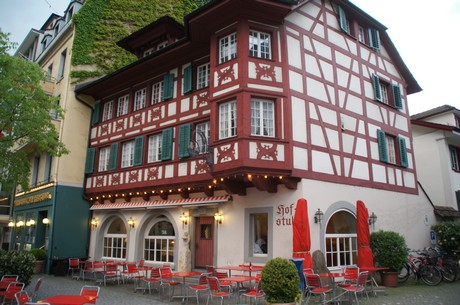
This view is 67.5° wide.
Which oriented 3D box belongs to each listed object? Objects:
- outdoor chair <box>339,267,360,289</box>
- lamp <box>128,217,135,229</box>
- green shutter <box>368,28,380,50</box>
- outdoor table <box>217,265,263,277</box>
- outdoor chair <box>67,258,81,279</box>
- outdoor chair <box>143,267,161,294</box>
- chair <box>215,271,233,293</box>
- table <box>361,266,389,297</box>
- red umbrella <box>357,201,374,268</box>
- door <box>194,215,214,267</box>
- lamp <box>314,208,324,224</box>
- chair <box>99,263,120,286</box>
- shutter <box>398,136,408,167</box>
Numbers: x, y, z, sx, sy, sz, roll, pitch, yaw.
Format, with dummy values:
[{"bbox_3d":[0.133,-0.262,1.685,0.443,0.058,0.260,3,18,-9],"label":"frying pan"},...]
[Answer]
[{"bbox_3d":[3.888,4.260,11.271,0.500,0.860,0.560,-7,-15,29],"label":"outdoor chair"},{"bbox_3d":[-4.935,3.507,17.254,0.230,0.550,0.300,-10,-17,36],"label":"lamp"},{"bbox_3d":[6.826,-5.415,16.287,0.540,1.050,0.060,3,-13,-13],"label":"green shutter"},{"bbox_3d":[0.343,4.372,11.755,1.450,0.740,0.800,-10,-17,36],"label":"outdoor table"},{"bbox_3d":[-6.873,5.138,15.194,0.540,0.840,0.480,-11,-17,42],"label":"outdoor chair"},{"bbox_3d":[-2.819,4.696,12.600,0.500,0.860,0.560,10,-17,-36],"label":"outdoor chair"},{"bbox_3d":[-0.211,3.998,10.394,0.480,0.840,0.540,11,-16,-38],"label":"chair"},{"bbox_3d":[4.913,4.373,11.811,0.920,0.740,0.660,10,-17,-35],"label":"table"},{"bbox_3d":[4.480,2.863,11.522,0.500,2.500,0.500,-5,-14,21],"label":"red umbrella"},{"bbox_3d":[-1.056,3.797,14.576,1.084,2.095,0.100,-10,-17,36],"label":"door"},{"bbox_3d":[3.049,2.179,11.682,0.240,0.490,0.290,10,-16,-36],"label":"lamp"},{"bbox_3d":[-5.020,5.177,14.642,0.500,0.860,0.560,8,-15,-29],"label":"chair"},{"bbox_3d":[8.153,0.000,16.198,0.630,1.410,0.060,10,-16,-36],"label":"shutter"}]

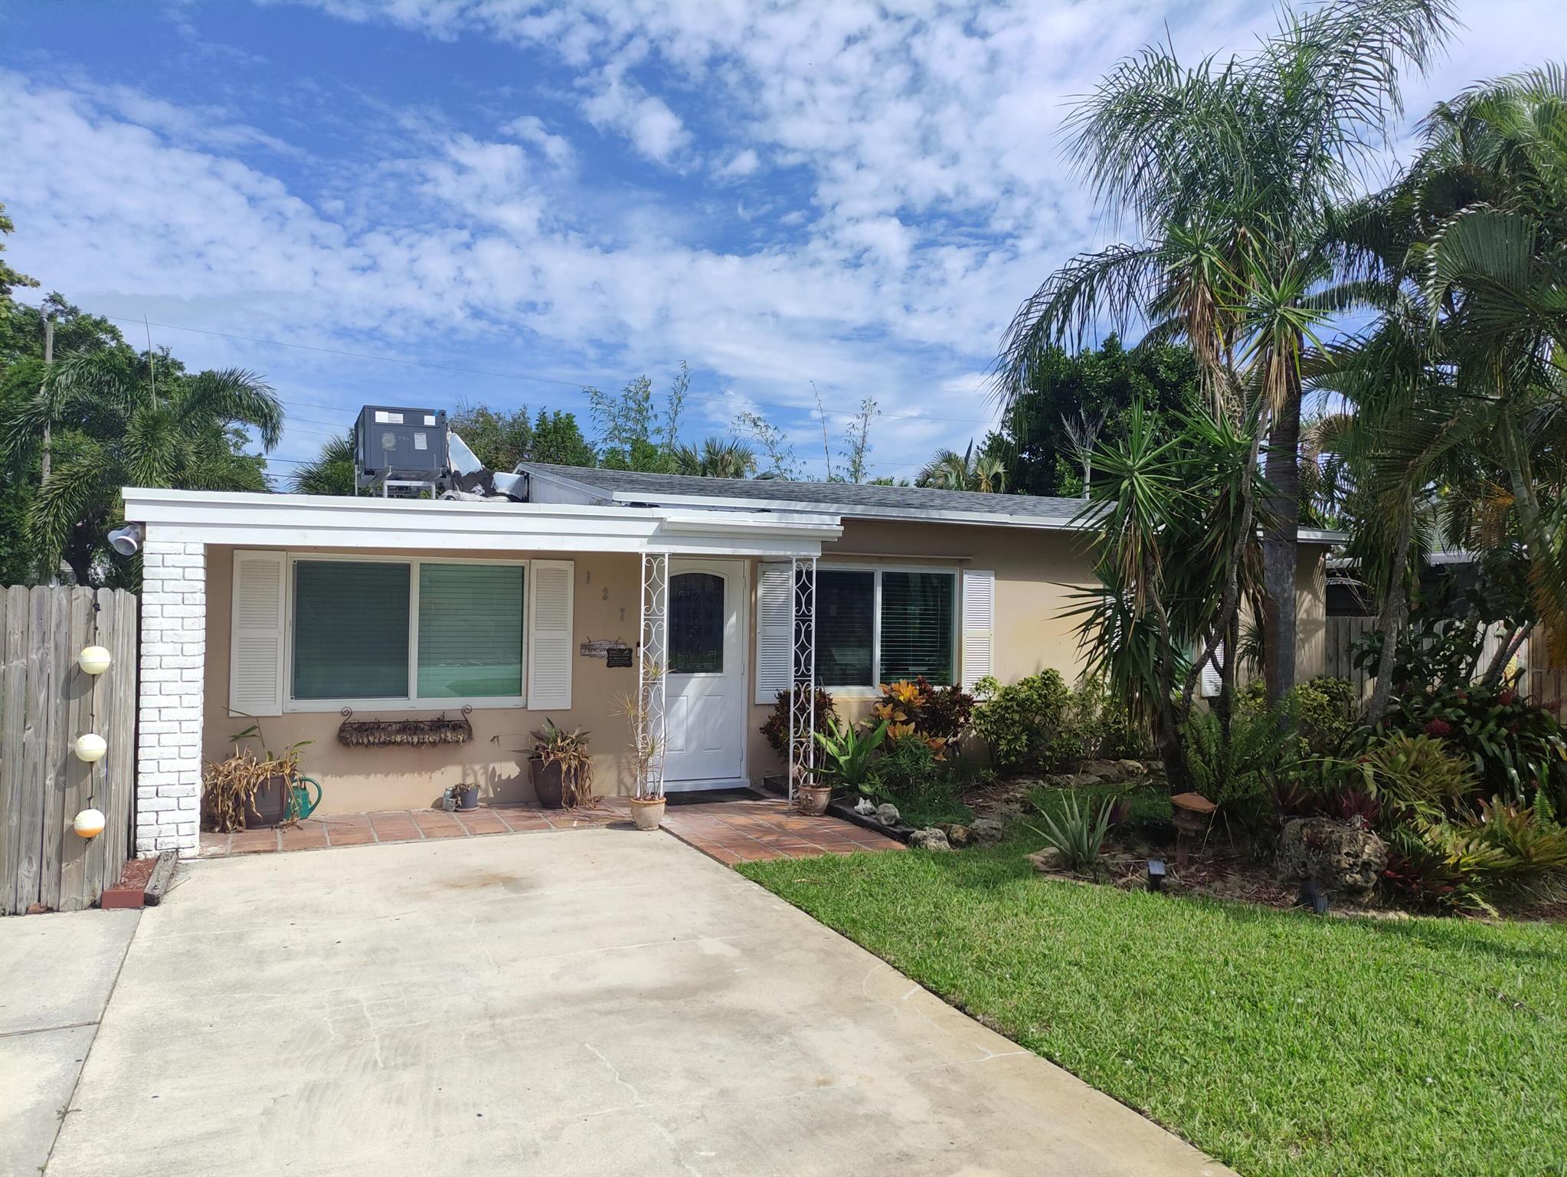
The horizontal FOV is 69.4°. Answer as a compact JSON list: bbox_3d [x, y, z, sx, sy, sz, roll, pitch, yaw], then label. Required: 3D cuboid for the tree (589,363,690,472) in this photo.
[{"bbox_3d":[-2.891,-1.243,22.004,2.100,6.317,2.000,1,0,0],"label":"tree"}]

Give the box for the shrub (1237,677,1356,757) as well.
[{"bbox_3d":[5.759,1.483,12.701,1.250,1.017,1.050,1,0,0],"label":"shrub"}]

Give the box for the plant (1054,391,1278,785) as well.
[{"bbox_3d":[3.558,0.098,10.603,1.880,3.749,1.750,1,0,0],"label":"plant"}]

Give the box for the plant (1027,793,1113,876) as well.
[{"bbox_3d":[2.037,1.706,8.050,0.580,0.504,0.560,1,0,0],"label":"plant"}]

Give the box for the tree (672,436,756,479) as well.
[{"bbox_3d":[-1.765,-0.928,28.004,2.200,5.714,2.200,1,0,0],"label":"tree"}]

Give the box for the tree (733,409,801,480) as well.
[{"bbox_3d":[-0.372,-0.755,22.004,1.500,5.437,1.400,1,0,0],"label":"tree"}]

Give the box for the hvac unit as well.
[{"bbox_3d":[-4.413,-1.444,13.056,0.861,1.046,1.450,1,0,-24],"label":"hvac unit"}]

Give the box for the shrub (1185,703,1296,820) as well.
[{"bbox_3d":[3.969,1.490,9.901,0.930,0.924,0.880,1,0,0],"label":"shrub"}]

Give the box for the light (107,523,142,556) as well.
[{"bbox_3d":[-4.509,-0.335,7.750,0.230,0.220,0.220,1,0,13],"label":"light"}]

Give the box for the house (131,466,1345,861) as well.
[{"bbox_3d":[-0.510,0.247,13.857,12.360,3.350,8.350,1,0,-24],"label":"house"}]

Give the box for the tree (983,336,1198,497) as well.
[{"bbox_3d":[6.754,-1.738,25.005,4.800,7.662,4.500,1,0,0],"label":"tree"}]

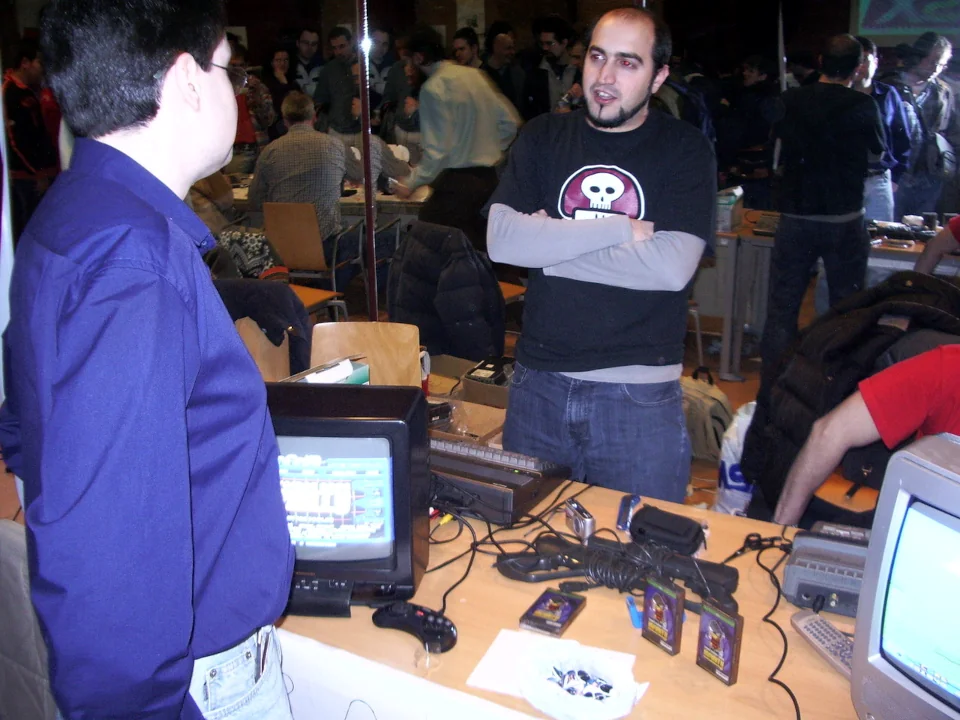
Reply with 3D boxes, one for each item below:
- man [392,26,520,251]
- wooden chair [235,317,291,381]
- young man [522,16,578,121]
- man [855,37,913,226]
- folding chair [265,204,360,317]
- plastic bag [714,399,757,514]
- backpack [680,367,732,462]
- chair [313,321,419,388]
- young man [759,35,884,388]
[{"bbox_3d":[-0.124,-1.060,5.850,0.700,1.730,0.620,-10,19,-24],"label":"man"},{"bbox_3d":[-0.888,0.145,3.660,0.450,0.810,0.500,2,18,10],"label":"wooden chair"},{"bbox_3d":[0.499,-1.230,6.250,0.540,1.780,0.360,2,18,10],"label":"young man"},{"bbox_3d":[2.101,-0.892,5.250,0.500,1.670,0.340,0,18,5],"label":"man"},{"bbox_3d":[-1.019,-0.554,5.800,0.540,0.840,0.550,5,19,19],"label":"folding chair"},{"bbox_3d":[0.961,0.360,3.500,0.250,0.410,0.220,-1,18,0],"label":"plastic bag"},{"bbox_3d":[0.928,0.200,4.050,0.320,0.380,0.230,4,19,16],"label":"backpack"},{"bbox_3d":[-0.359,0.194,3.500,0.450,0.790,0.500,1,18,8],"label":"chair"},{"bbox_3d":[1.411,-0.479,4.000,0.520,1.680,0.400,6,19,21],"label":"young man"}]

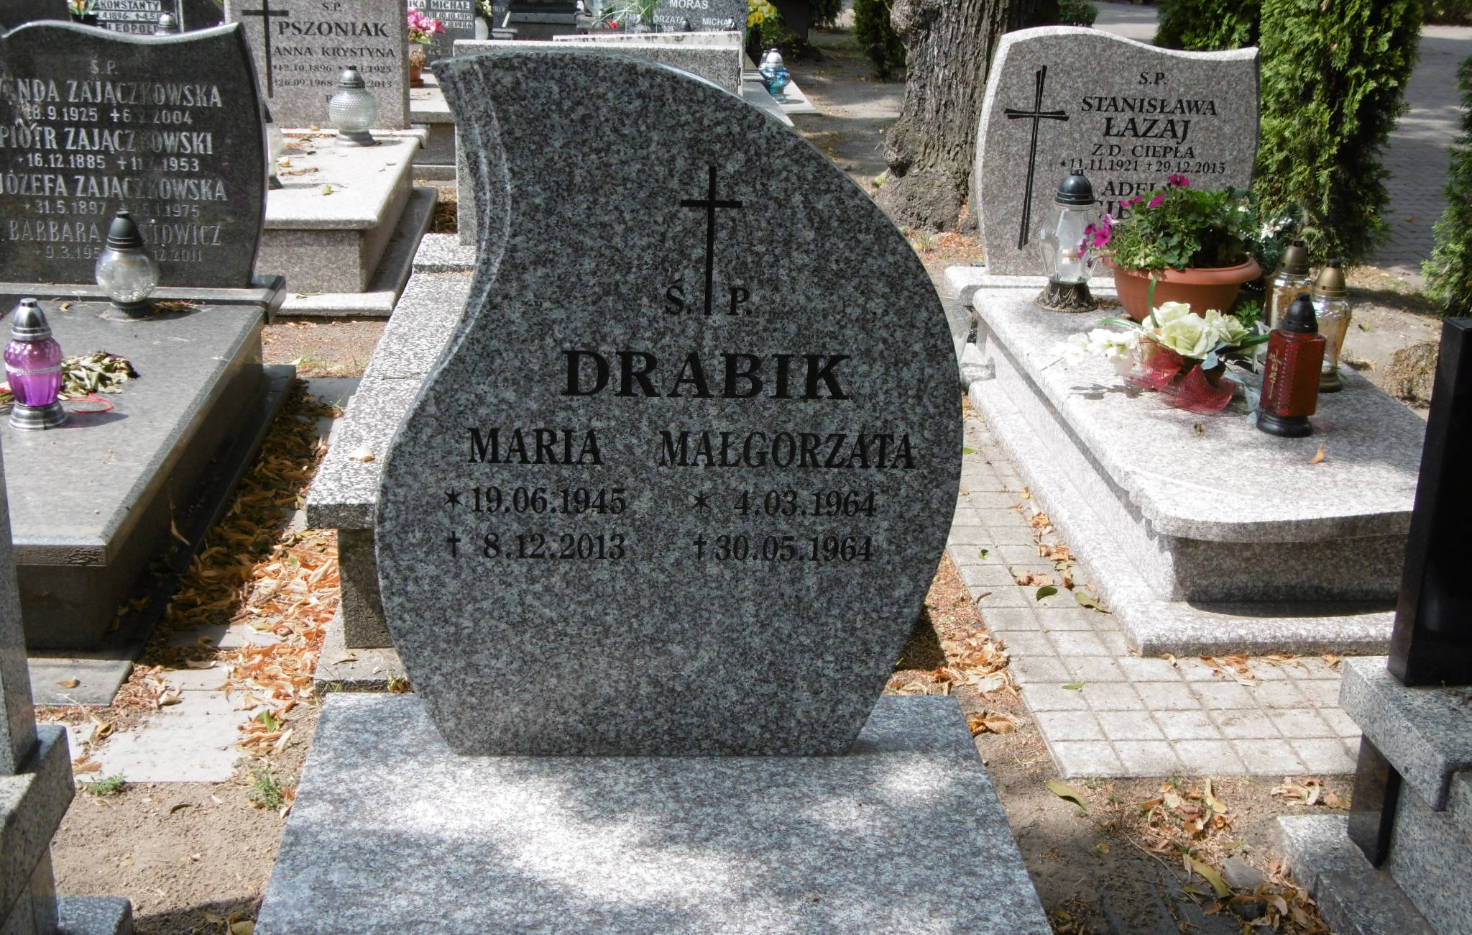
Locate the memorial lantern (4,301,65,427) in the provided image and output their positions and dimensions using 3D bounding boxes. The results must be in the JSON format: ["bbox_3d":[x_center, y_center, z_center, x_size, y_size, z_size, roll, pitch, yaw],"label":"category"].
[{"bbox_3d":[-1.375,-0.206,3.567,0.124,0.245,0.124,1,20,-4],"label":"memorial lantern"}]

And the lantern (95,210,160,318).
[{"bbox_3d":[-1.530,-0.515,4.588,0.156,0.252,0.156,0,19,-4],"label":"lantern"}]

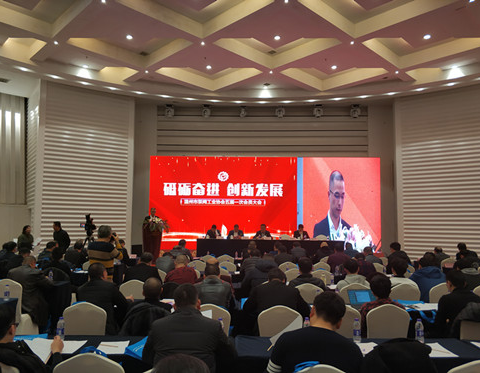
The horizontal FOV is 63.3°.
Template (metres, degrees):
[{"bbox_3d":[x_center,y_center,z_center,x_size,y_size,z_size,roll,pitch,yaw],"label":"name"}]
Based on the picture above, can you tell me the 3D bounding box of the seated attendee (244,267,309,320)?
[{"bbox_3d":[0.414,1.555,4.374,0.700,1.280,0.750,0,-5,0],"label":"seated attendee"}]

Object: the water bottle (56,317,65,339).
[{"bbox_3d":[-1.469,1.167,3.199,0.064,0.196,0.064,0,-6,0],"label":"water bottle"}]

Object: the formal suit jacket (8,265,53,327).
[{"bbox_3d":[-3.140,1.616,5.825,0.600,0.830,0.500,-2,-6,18],"label":"formal suit jacket"}]

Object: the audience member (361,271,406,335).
[{"bbox_3d":[1.481,1.532,4.149,0.520,1.220,0.850,1,-6,-3],"label":"audience member"}]

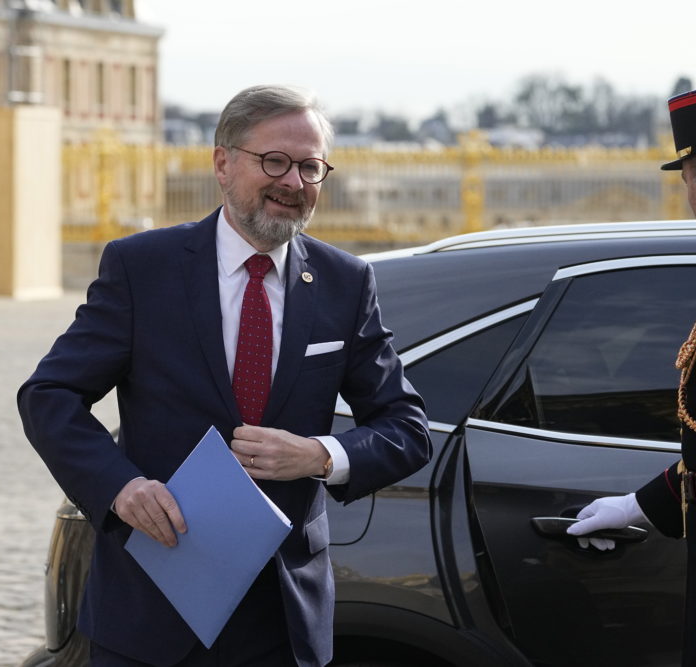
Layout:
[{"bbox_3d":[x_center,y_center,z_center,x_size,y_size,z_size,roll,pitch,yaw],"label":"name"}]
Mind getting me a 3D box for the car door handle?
[{"bbox_3d":[0.419,0.340,6.360,0.212,0.033,0.045,5,5,22],"label":"car door handle"}]

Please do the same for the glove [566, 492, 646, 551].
[{"bbox_3d":[0.446,0.323,6.330,0.135,0.100,0.090,1,3,22],"label":"glove"}]

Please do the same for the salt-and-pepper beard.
[{"bbox_3d":[-0.124,-0.185,5.790,0.142,0.105,0.100,11,3,-31],"label":"salt-and-pepper beard"}]

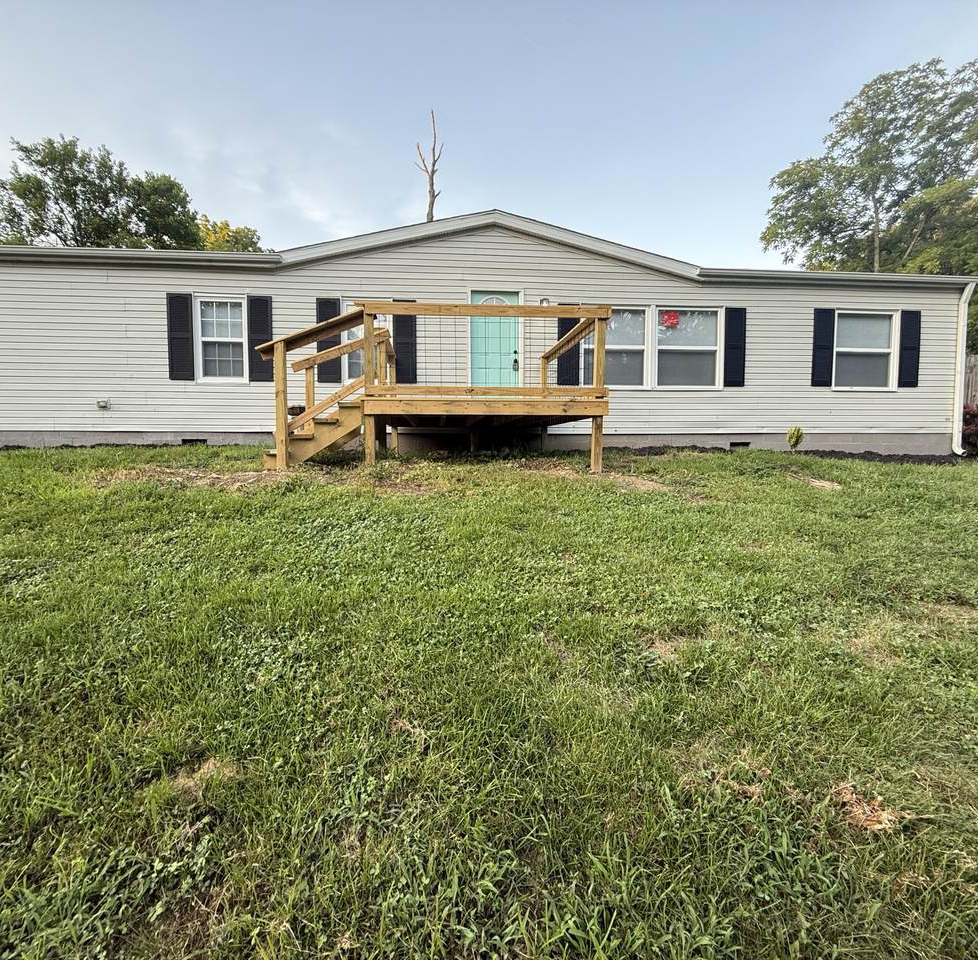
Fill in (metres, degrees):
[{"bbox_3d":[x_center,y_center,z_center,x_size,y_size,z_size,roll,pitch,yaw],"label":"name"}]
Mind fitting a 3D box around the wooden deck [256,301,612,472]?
[{"bbox_3d":[-0.644,-0.996,6.684,3.470,1.630,3.180,0,3,-5],"label":"wooden deck"}]

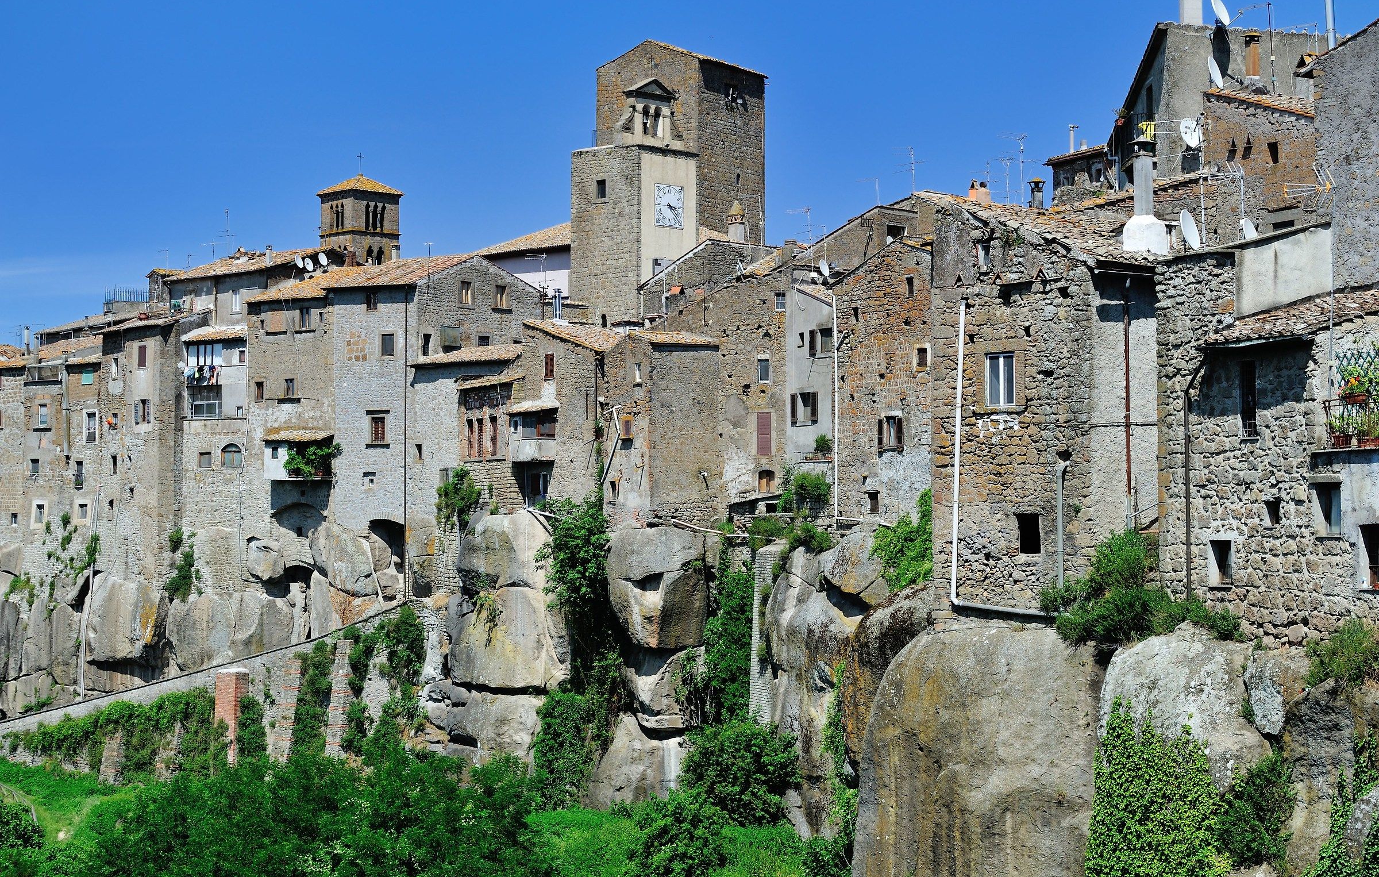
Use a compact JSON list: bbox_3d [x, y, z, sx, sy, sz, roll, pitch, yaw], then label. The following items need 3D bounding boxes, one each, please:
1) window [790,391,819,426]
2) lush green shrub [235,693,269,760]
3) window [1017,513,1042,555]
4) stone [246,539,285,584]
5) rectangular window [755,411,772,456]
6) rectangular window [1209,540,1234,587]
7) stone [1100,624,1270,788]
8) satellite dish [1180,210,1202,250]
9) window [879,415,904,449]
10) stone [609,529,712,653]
[{"bbox_3d":[4.217,-1.103,98.000,1.350,1.200,0.200,-2,-2,45],"label":"window"},{"bbox_3d":[-20.435,13.471,125.000,1.500,3.100,1.100,-1,-1,30],"label":"lush green shrub"},{"bbox_3d":[7.296,2.046,57.500,0.660,0.900,0.200,-2,-2,45],"label":"window"},{"bbox_3d":[-22.025,6.372,139.000,2.000,2.200,1.800,-1,-2,33],"label":"stone"},{"bbox_3d":[2.914,-0.169,105.000,0.750,1.720,0.200,-1,-2,36],"label":"rectangular window"},{"bbox_3d":[10.728,2.497,54.000,0.680,0.950,0.220,-1,-2,35],"label":"rectangular window"},{"bbox_3d":[10.718,5.784,58.000,3.500,3.600,3.000,-1,-2,35],"label":"stone"},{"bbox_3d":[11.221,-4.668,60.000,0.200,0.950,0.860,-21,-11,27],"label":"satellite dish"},{"bbox_3d":[7.164,-0.229,95.000,1.100,1.200,0.200,-1,-2,34],"label":"window"},{"bbox_3d":[-1.151,5.422,97.000,3.600,4.300,3.300,0,-2,0],"label":"stone"}]

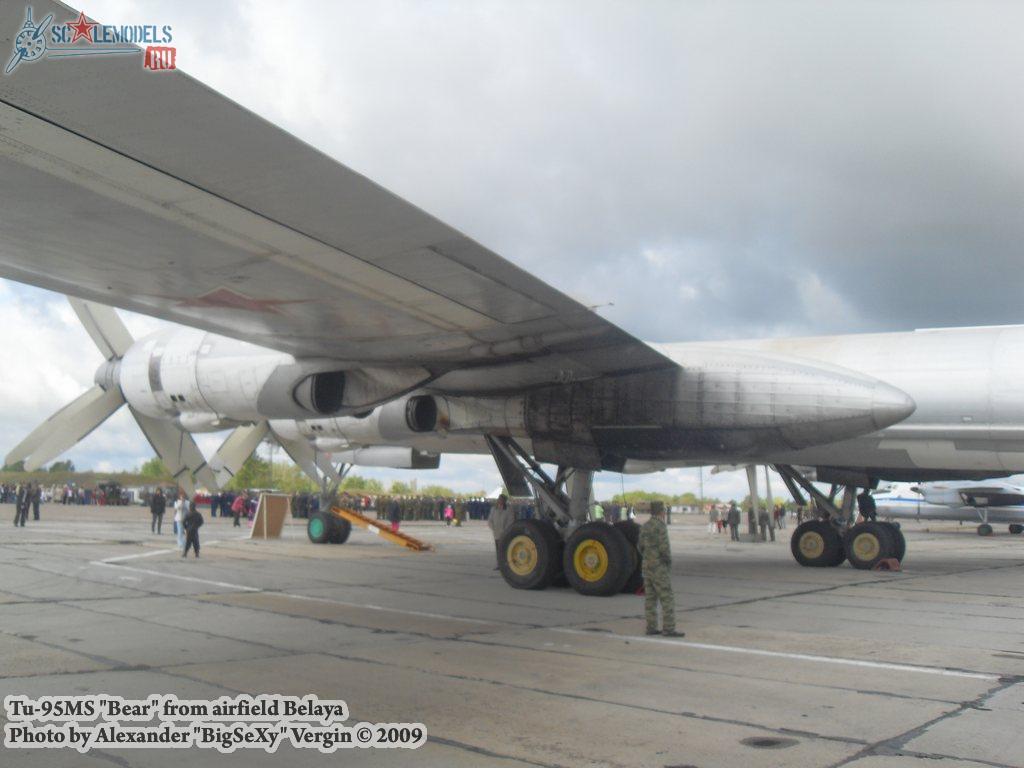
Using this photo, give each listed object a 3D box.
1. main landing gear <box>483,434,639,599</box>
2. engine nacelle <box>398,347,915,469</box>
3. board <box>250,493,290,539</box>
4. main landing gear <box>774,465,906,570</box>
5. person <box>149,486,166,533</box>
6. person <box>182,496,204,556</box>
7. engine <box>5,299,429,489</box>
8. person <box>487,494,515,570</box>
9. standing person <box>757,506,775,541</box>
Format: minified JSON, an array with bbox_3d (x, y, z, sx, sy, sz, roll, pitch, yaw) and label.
[{"bbox_3d":[1.016,2.497,20.242,3.500,3.000,1.550,-4,-8,40],"label":"main landing gear"},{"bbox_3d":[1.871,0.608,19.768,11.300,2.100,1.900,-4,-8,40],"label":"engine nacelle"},{"bbox_3d":[-8.644,4.787,37.383,0.750,1.620,1.200,-4,-8,40],"label":"board"},{"bbox_3d":[9.232,3.746,29.662,3.500,3.000,1.550,-4,-8,40],"label":"main landing gear"},{"bbox_3d":[-12.955,4.656,38.002,0.560,1.690,0.360,0,-6,11],"label":"person"},{"bbox_3d":[-7.933,3.608,25.939,0.560,1.480,0.360,5,-7,-26],"label":"person"},{"bbox_3d":[-4.749,-0.265,17.938,8.900,4.400,4.500,-4,-8,41],"label":"engine"},{"bbox_3d":[-0.248,3.566,24.804,0.620,1.770,0.400,-3,-8,37],"label":"person"},{"bbox_3d":[11.934,6.606,48.732,0.620,1.580,0.420,1,-6,6],"label":"standing person"}]

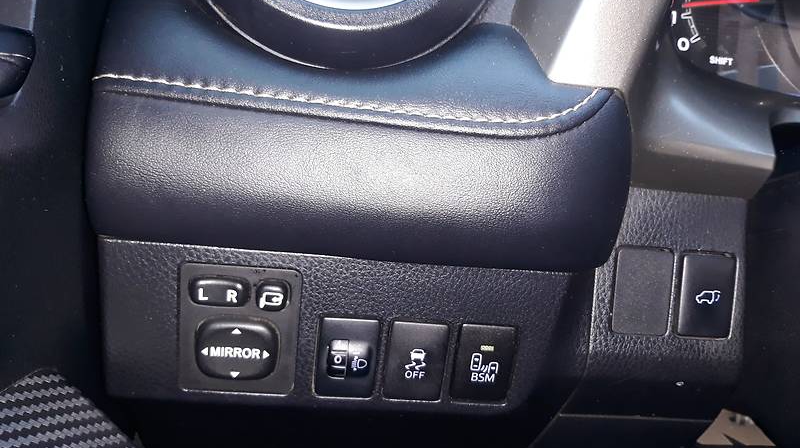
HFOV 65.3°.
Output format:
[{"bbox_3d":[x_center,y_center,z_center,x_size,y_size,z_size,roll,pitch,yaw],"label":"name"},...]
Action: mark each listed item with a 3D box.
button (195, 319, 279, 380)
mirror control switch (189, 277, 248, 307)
[{"bbox_3d":[-0.065,0.050,0.248,0.032,0.025,0.008,5,13,-6],"label":"button"},{"bbox_3d":[-0.070,0.026,0.242,0.022,0.011,0.006,5,13,-6],"label":"mirror control switch"}]

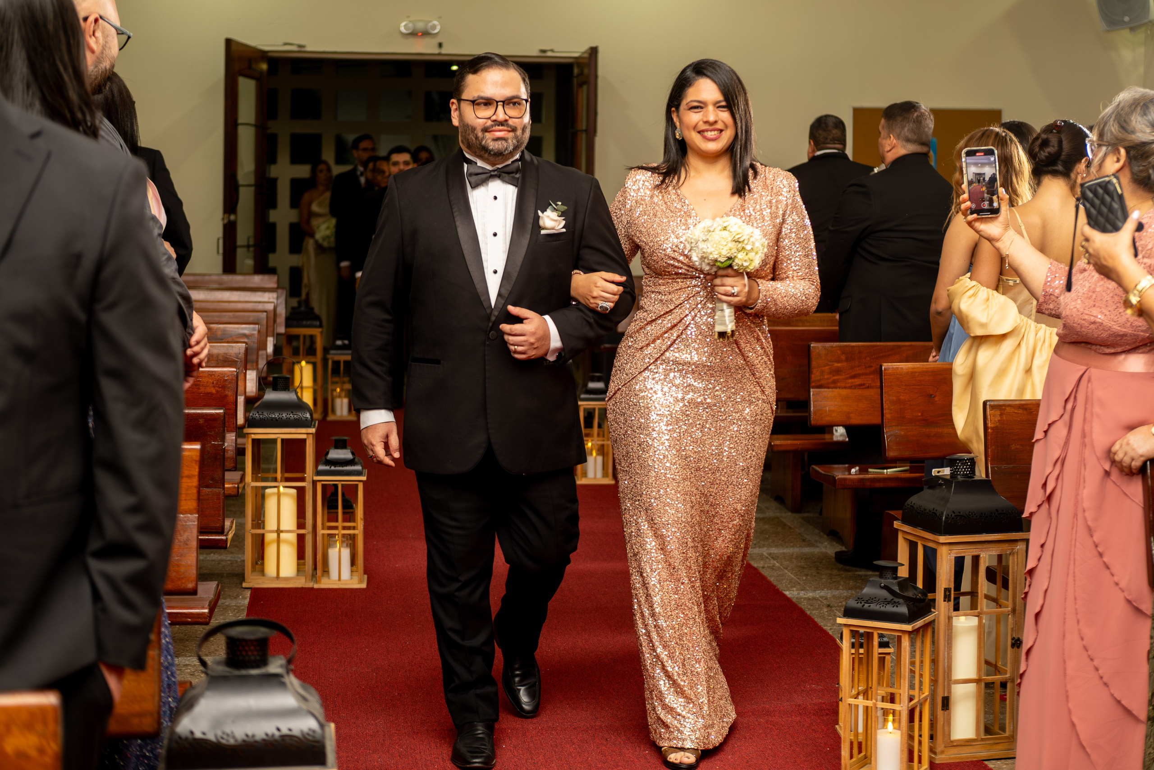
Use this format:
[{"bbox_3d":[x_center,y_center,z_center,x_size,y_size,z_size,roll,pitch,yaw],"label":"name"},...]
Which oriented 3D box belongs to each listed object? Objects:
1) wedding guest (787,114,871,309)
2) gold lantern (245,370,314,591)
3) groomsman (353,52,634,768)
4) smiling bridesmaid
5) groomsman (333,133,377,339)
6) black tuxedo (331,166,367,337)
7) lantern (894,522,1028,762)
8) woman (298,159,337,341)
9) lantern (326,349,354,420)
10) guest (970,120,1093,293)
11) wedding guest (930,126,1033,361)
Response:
[{"bbox_3d":[1.242,-0.432,8.496,0.520,1.823,0.340,-1,6,-18],"label":"wedding guest"},{"bbox_3d":[-1.062,0.325,6.090,0.253,0.750,0.253,0,5,-7],"label":"gold lantern"},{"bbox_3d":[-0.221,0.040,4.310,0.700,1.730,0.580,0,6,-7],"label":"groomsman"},{"bbox_3d":[0.327,0.051,4.290,0.570,1.710,0.460,0,5,-3],"label":"smiling bridesmaid"},{"bbox_3d":[-1.538,-0.859,12.097,0.500,1.836,0.320,-3,7,-37],"label":"groomsman"},{"bbox_3d":[-1.542,-0.769,12.082,0.500,1.558,0.300,-3,7,-37],"label":"black tuxedo"},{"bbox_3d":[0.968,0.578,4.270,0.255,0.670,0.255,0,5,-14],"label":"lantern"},{"bbox_3d":[-2.235,-1.126,14.800,0.470,1.660,0.400,-1,5,-18],"label":"woman"},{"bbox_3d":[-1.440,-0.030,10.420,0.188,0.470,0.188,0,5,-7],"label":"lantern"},{"bbox_3d":[1.331,0.028,4.950,0.480,1.600,0.380,4,6,33],"label":"guest"},{"bbox_3d":[1.415,-0.075,5.987,0.450,1.646,0.320,-2,6,-22],"label":"wedding guest"}]

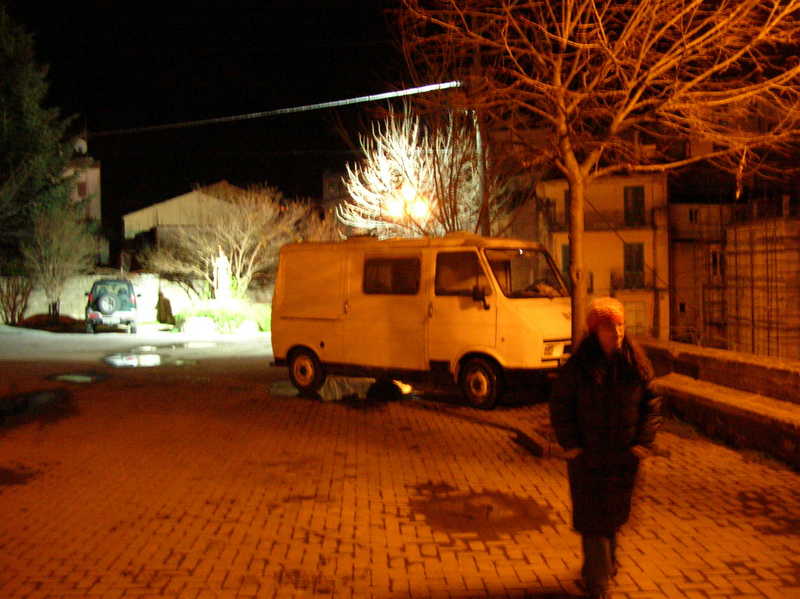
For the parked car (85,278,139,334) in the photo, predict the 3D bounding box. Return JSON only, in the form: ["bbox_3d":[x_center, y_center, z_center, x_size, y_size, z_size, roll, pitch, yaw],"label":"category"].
[{"bbox_3d":[-10.100,0.220,29.100,1.750,1.820,4.150,-1,1,-20],"label":"parked car"}]

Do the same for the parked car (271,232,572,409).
[{"bbox_3d":[0.530,0.260,12.130,4.870,2.230,1.980,1,1,39],"label":"parked car"}]

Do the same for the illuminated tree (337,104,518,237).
[{"bbox_3d":[0.700,-1.900,21.000,4.500,6.200,4.400,0,1,0],"label":"illuminated tree"}]

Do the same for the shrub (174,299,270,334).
[{"bbox_3d":[-5.950,0.570,28.200,3.400,1.220,2.200,0,1,0],"label":"shrub"}]

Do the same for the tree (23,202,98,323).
[{"bbox_3d":[-13.200,-1.500,32.200,2.900,4.650,2.800,0,1,0],"label":"tree"}]

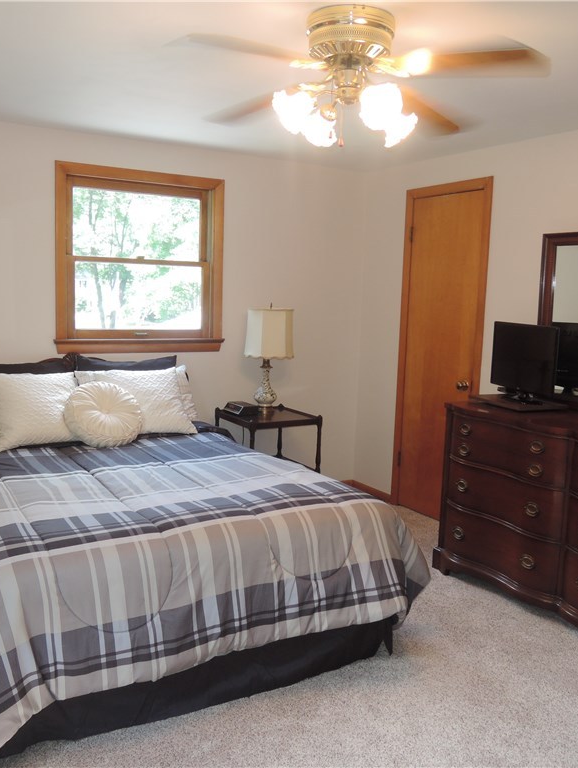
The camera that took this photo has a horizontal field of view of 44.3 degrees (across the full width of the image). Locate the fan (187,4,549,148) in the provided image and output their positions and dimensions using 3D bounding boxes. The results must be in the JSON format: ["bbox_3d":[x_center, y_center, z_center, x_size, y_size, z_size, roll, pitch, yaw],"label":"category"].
[{"bbox_3d":[0.189,-0.940,2.230,1.260,0.370,1.260,9,10,42],"label":"fan"}]

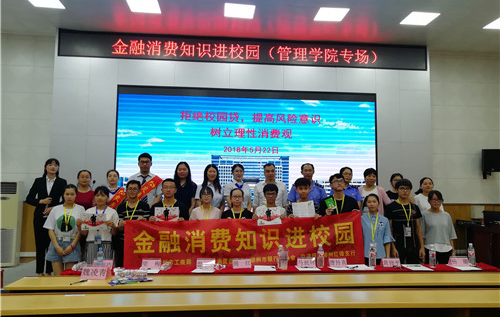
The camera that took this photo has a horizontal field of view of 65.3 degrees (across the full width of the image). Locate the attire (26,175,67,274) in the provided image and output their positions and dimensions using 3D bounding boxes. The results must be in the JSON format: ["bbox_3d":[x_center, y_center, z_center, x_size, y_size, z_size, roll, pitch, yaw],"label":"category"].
[{"bbox_3d":[-2.706,0.900,5.144,0.500,1.340,0.280,2,-6,-14],"label":"attire"}]

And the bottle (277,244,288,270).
[{"bbox_3d":[0.314,0.983,3.909,0.066,0.240,0.066,1,-5,-5],"label":"bottle"}]

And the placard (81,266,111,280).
[{"bbox_3d":[-1.249,0.923,3.177,0.208,0.103,0.095,0,-3,6],"label":"placard"}]

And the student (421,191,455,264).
[{"bbox_3d":[2.420,1.203,4.965,0.440,1.560,0.300,-1,-6,10],"label":"student"}]

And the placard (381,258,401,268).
[{"bbox_3d":[1.465,1.082,4.075,0.192,0.096,0.080,1,-5,-5],"label":"placard"}]

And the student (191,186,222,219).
[{"bbox_3d":[-0.534,1.150,4.653,0.420,1.580,0.340,1,-6,-3],"label":"student"}]

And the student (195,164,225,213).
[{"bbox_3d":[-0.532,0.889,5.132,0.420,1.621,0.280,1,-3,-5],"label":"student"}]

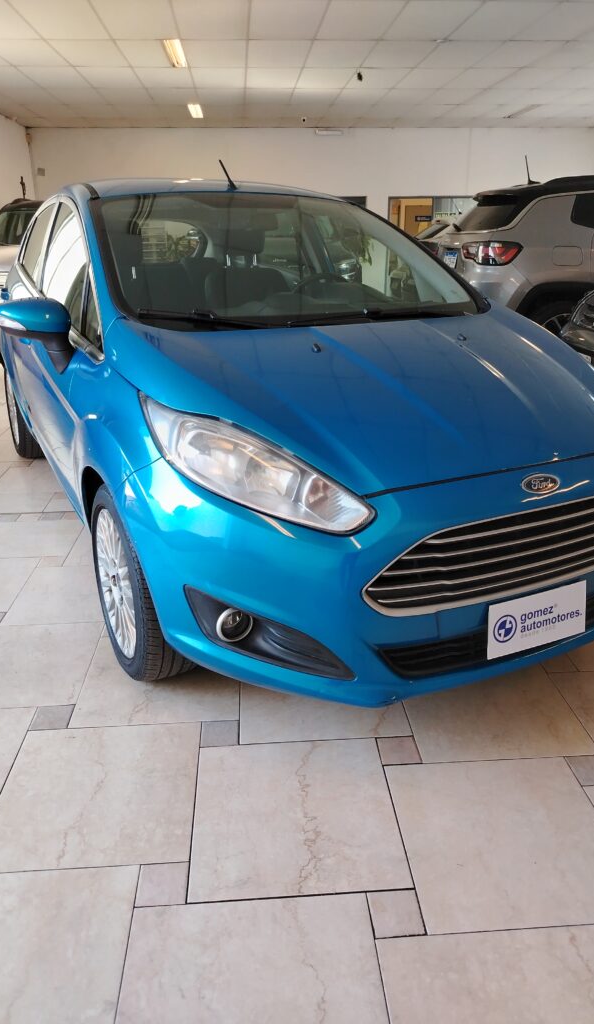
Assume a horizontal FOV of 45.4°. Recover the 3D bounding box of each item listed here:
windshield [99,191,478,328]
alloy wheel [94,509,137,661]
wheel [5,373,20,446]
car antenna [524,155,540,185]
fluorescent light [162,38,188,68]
[{"bbox_3d":[-0.034,-0.911,2.497,1.300,0.130,1.000,-10,49,-25],"label":"windshield"},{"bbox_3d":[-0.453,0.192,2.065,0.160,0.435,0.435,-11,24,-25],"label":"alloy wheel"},{"bbox_3d":[-1.576,-0.609,4.136,0.160,0.435,0.435,-10,24,-25],"label":"wheel"},{"bbox_3d":[2.027,-2.962,6.150,0.130,0.240,0.050,-2,21,-3],"label":"car antenna"},{"bbox_3d":[-1.177,-4.460,6.926,0.170,0.080,1.220,-2,21,-4],"label":"fluorescent light"}]

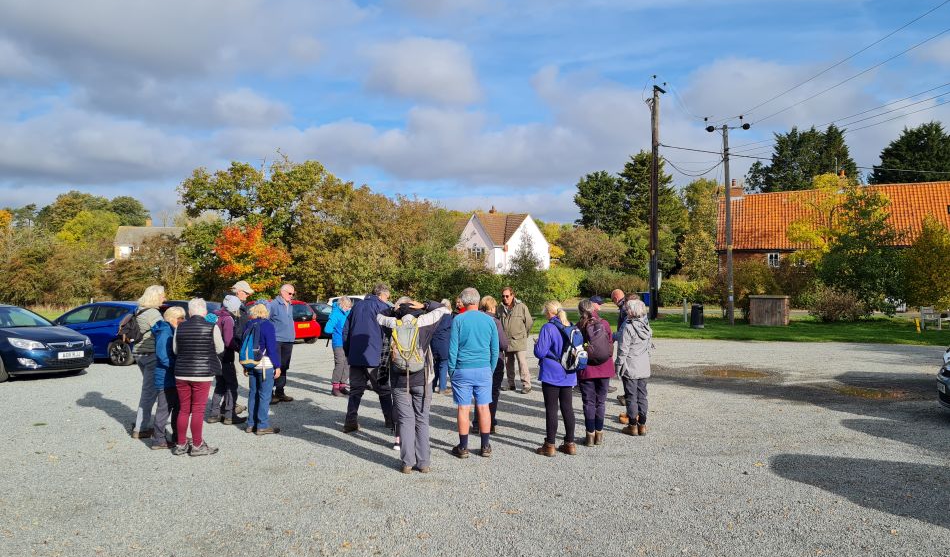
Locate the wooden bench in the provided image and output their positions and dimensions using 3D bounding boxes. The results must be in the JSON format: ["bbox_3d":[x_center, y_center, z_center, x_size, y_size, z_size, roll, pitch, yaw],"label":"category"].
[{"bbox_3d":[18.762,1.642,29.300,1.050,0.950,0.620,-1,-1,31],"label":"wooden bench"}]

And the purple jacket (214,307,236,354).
[{"bbox_3d":[-3.273,0.685,9.400,0.340,0.640,0.460,1,-1,-41],"label":"purple jacket"}]

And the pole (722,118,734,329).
[{"bbox_3d":[12.148,-2.564,34.200,0.300,9.600,0.300,0,-1,0],"label":"pole"}]

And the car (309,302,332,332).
[{"bbox_3d":[-5.950,1.421,25.313,4.100,1.460,1.750,-1,-1,34],"label":"car"}]

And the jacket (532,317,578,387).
[{"bbox_3d":[0.863,0.782,7.650,0.470,0.740,0.340,1,-1,-43],"label":"jacket"}]

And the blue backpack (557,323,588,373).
[{"bbox_3d":[1.025,0.718,7.430,0.240,0.510,0.300,-11,-8,41],"label":"blue backpack"}]

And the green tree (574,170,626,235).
[{"bbox_3d":[12.230,-3.761,69.000,5.800,13.360,5.700,0,-1,0],"label":"green tree"}]

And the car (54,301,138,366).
[{"bbox_3d":[-9.170,1.282,17.520,4.000,1.470,1.760,0,-1,14],"label":"car"}]

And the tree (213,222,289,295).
[{"bbox_3d":[-11.223,-0.290,36.000,3.800,5.100,3.500,0,-1,0],"label":"tree"}]

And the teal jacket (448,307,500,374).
[{"bbox_3d":[-0.016,0.658,7.450,0.520,0.690,0.300,0,-1,-5],"label":"teal jacket"}]

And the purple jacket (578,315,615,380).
[{"bbox_3d":[1.356,0.773,8.000,0.480,0.730,0.320,0,-1,-18],"label":"purple jacket"}]

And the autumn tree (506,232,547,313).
[{"bbox_3d":[3.319,-0.270,46.000,2.700,5.390,2.600,0,-1,0],"label":"autumn tree"}]

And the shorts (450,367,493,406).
[{"bbox_3d":[-0.036,1.109,7.430,0.430,0.430,0.300,0,-1,1],"label":"shorts"}]

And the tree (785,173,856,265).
[{"bbox_3d":[22.100,-2.144,45.000,5.200,9.000,5.000,0,-1,0],"label":"tree"}]

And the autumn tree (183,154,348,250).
[{"bbox_3d":[-15.483,-3.424,52.000,12.200,11.200,10.000,0,-1,0],"label":"autumn tree"}]

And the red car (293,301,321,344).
[{"bbox_3d":[-6.500,1.372,22.600,3.500,1.460,1.640,-1,-1,35],"label":"red car"}]

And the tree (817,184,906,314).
[{"bbox_3d":[21.933,-1.419,40.500,5.000,7.600,4.800,0,-1,0],"label":"tree"}]

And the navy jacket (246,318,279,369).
[{"bbox_3d":[-2.555,0.781,8.580,0.480,0.620,0.320,-1,-1,30],"label":"navy jacket"}]

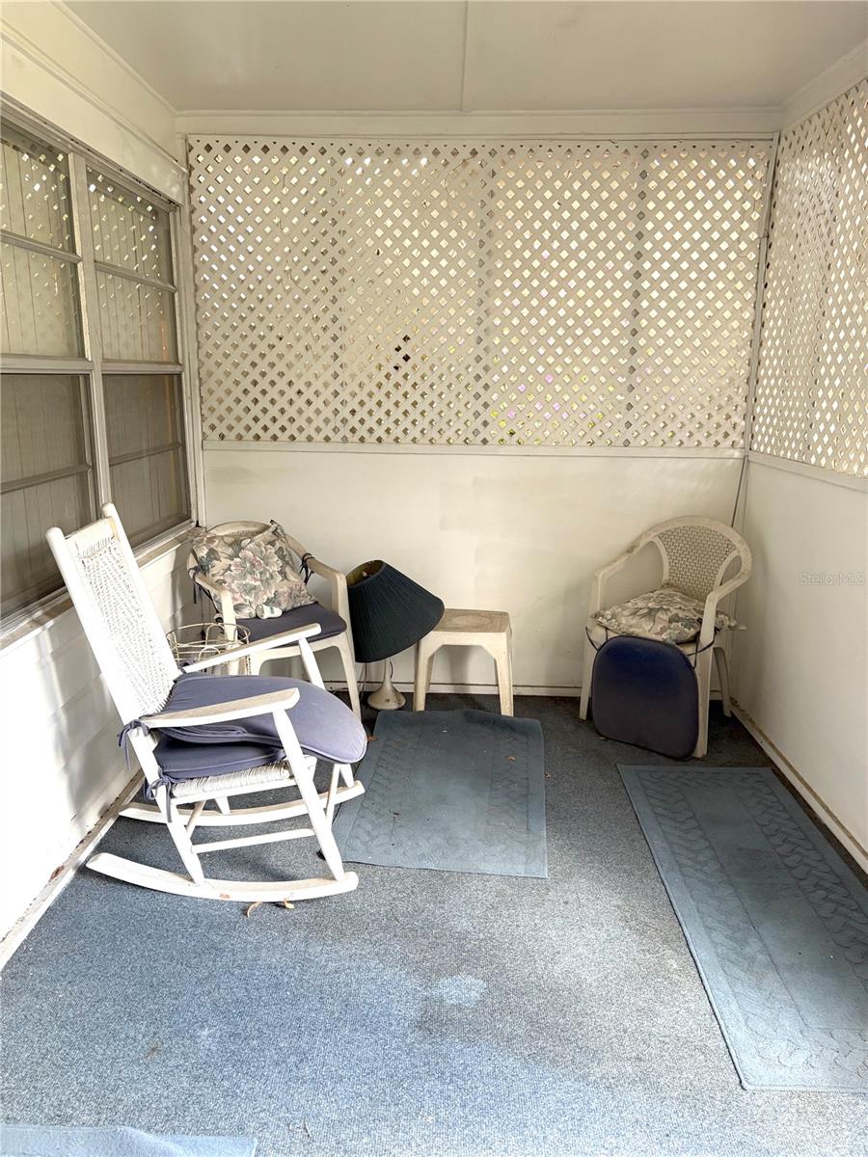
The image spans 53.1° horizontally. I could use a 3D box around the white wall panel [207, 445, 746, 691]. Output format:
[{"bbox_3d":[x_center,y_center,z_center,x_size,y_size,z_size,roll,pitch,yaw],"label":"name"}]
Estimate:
[{"bbox_3d":[0.157,-0.025,3.841,2.320,1.080,0.030,1,13,1],"label":"white wall panel"}]

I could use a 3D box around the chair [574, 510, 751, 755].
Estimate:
[{"bbox_3d":[0.961,0.195,3.595,0.575,0.842,0.530,11,16,37],"label":"chair"}]

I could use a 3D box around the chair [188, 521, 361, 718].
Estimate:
[{"bbox_3d":[-0.657,0.185,3.575,0.575,0.835,0.530,-9,16,-37],"label":"chair"}]

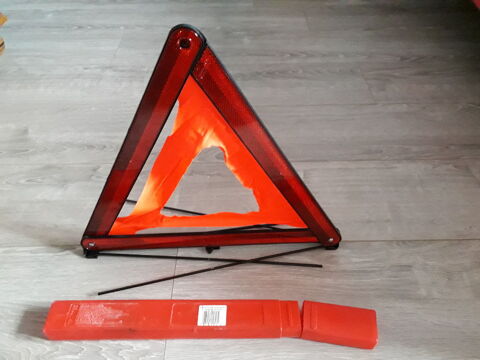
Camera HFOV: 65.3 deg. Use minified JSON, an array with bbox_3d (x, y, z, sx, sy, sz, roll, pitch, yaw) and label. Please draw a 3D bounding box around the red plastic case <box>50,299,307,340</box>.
[{"bbox_3d":[-0.095,0.205,0.549,0.358,0.041,0.044,-1,49,1],"label":"red plastic case"}]

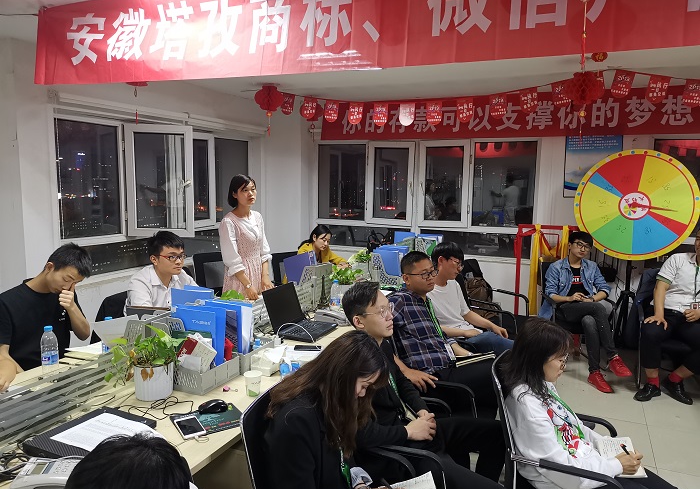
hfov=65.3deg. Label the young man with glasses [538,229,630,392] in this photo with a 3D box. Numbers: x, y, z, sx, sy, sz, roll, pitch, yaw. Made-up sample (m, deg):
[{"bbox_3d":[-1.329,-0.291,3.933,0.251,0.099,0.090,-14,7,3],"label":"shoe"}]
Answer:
[{"bbox_3d":[1.922,0.498,4.583,0.580,1.200,0.750,1,7,3],"label":"young man with glasses"}]

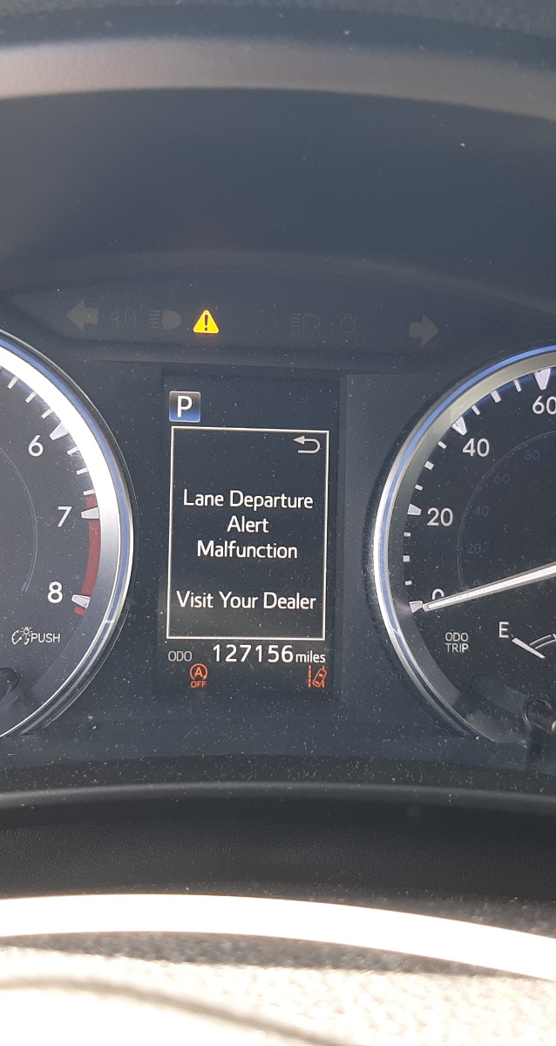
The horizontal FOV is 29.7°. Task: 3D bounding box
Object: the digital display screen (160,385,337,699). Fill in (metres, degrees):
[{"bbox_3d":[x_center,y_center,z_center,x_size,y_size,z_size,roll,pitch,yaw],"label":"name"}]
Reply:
[{"bbox_3d":[-0.009,0.004,0.318,0.054,0.096,0.010,1,-1,-6],"label":"digital display screen"}]

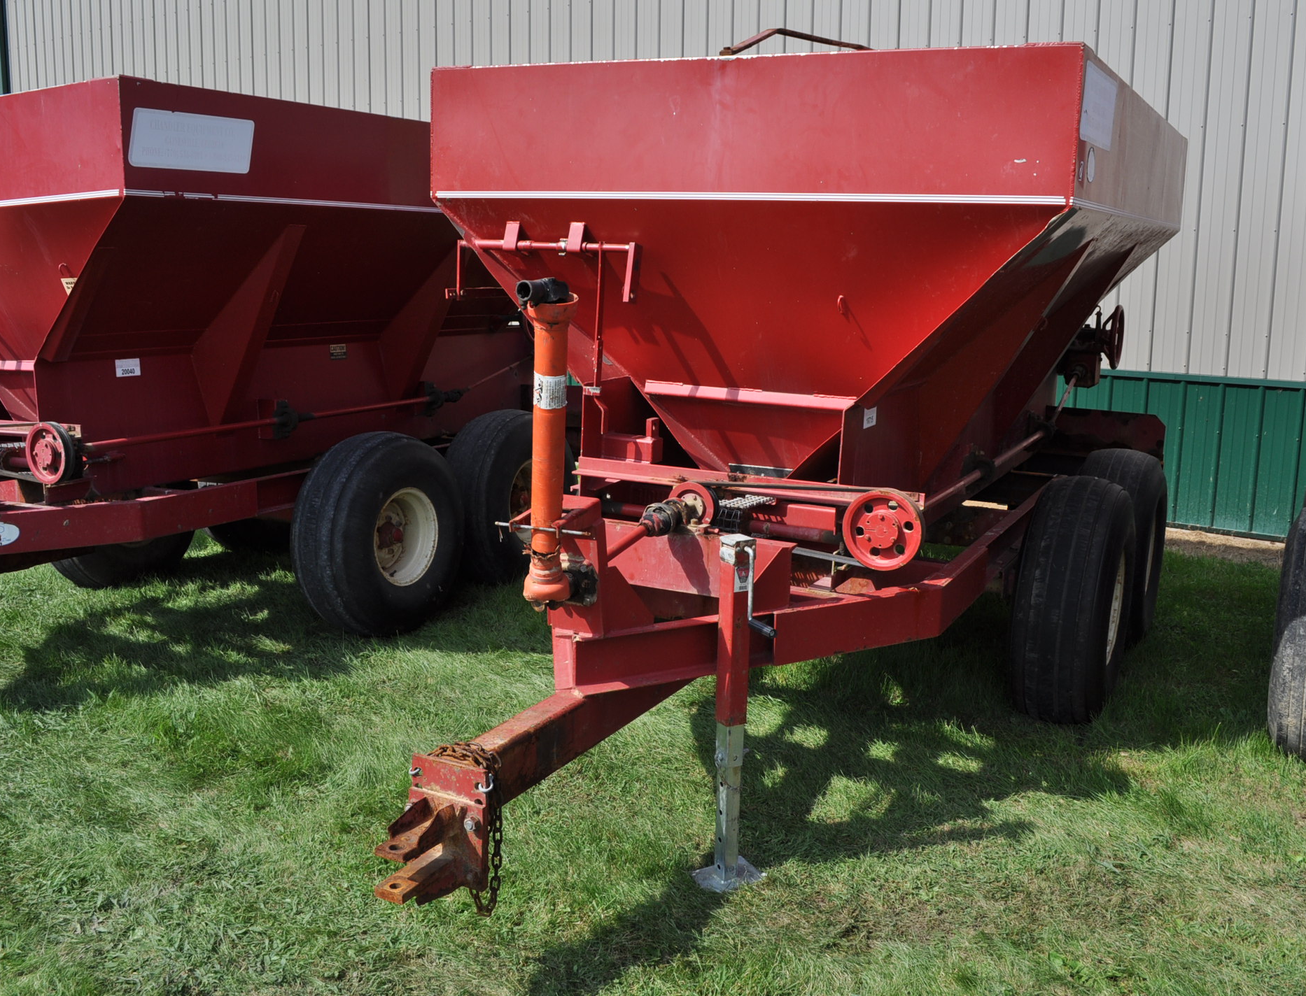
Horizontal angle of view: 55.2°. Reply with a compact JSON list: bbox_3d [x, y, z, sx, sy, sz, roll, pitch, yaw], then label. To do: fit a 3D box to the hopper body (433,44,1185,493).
[{"bbox_3d":[0.806,-0.885,4.800,2.009,1.193,2.750,8,13,27],"label":"hopper body"}]

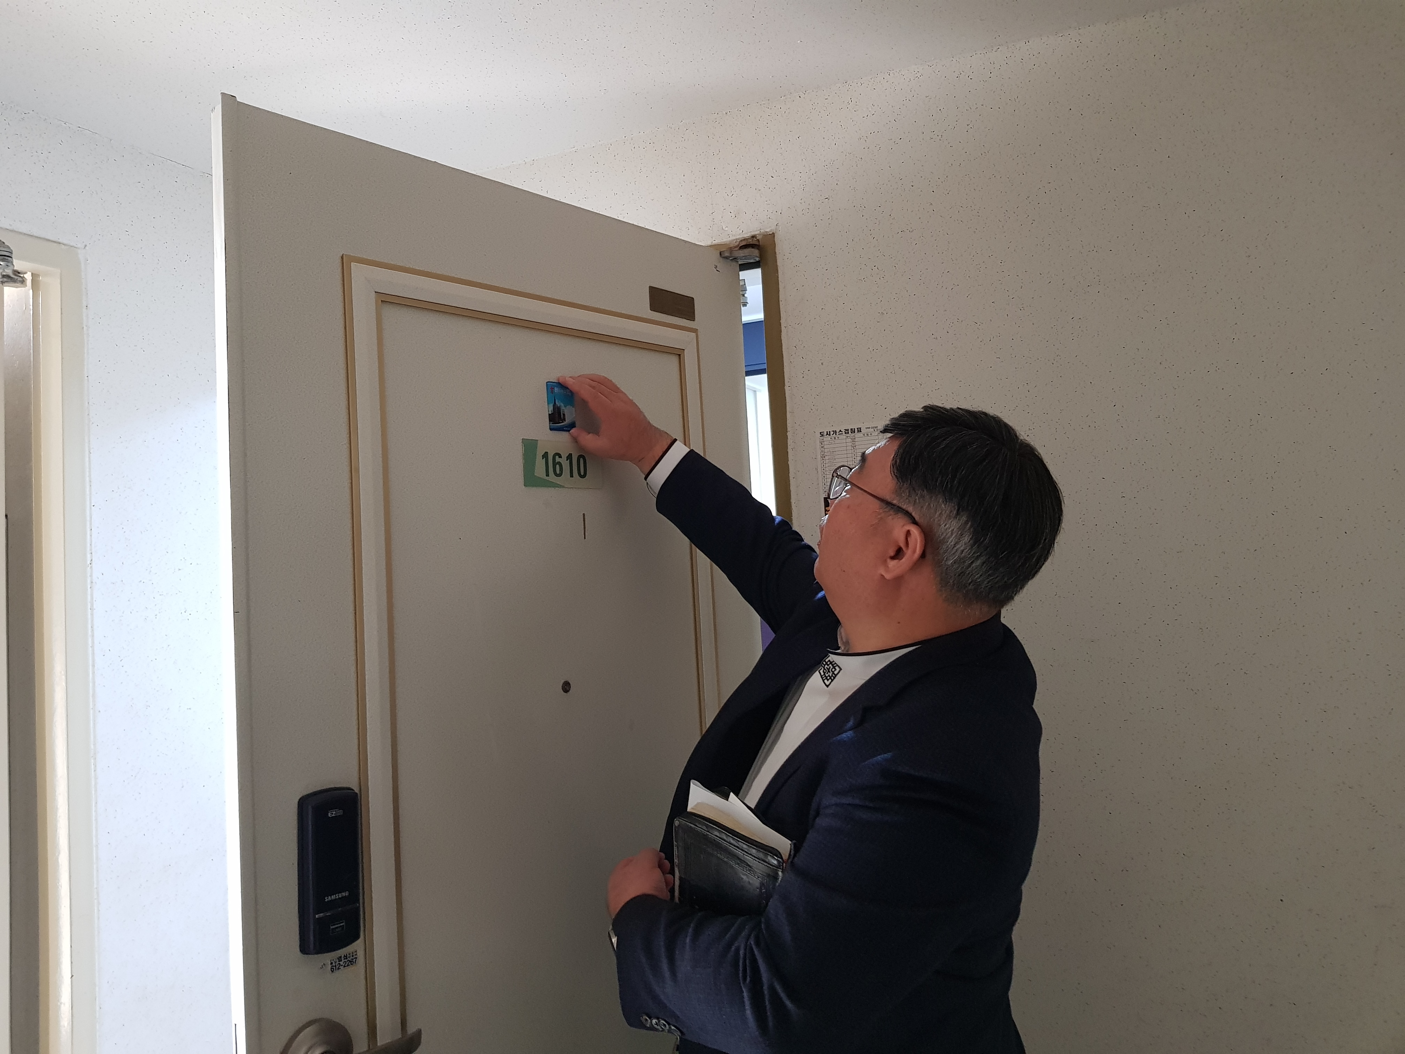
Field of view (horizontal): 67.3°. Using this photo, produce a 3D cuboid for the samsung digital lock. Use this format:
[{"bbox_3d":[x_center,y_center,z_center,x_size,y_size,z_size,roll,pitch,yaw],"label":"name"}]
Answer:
[{"bbox_3d":[-0.414,0.381,1.175,0.027,0.170,0.066,-7,-5,43],"label":"samsung digital lock"}]

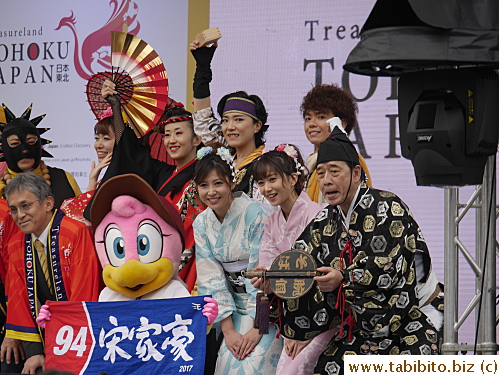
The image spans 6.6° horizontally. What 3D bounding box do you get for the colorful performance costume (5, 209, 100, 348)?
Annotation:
[{"bbox_3d":[-0.784,0.390,17.400,0.460,0.620,0.400,-1,-3,25],"label":"colorful performance costume"}]

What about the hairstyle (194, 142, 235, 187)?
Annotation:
[{"bbox_3d":[-0.141,-0.093,17.500,0.165,0.190,0.190,-4,3,20],"label":"hairstyle"}]

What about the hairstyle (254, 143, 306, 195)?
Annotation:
[{"bbox_3d":[0.125,-0.073,17.500,0.180,0.210,0.220,-11,9,39],"label":"hairstyle"}]

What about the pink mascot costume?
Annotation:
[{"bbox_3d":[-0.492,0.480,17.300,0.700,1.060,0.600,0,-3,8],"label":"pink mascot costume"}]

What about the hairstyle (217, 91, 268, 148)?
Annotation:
[{"bbox_3d":[-0.029,-0.284,18.100,0.185,0.235,0.210,-2,-3,30],"label":"hairstyle"}]

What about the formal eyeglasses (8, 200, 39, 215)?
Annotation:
[{"bbox_3d":[-0.883,0.076,17.300,0.140,0.042,0.130,-20,-5,39],"label":"formal eyeglasses"}]

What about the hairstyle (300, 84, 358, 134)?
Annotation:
[{"bbox_3d":[0.338,-0.326,18.300,0.220,0.220,0.230,-6,-3,33],"label":"hairstyle"}]

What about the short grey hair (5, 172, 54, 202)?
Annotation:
[{"bbox_3d":[-0.880,0.004,17.400,0.175,0.140,0.200,-20,-5,39],"label":"short grey hair"}]

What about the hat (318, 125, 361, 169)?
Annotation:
[{"bbox_3d":[0.353,-0.163,17.150,0.170,0.180,0.200,-4,-3,38],"label":"hat"}]

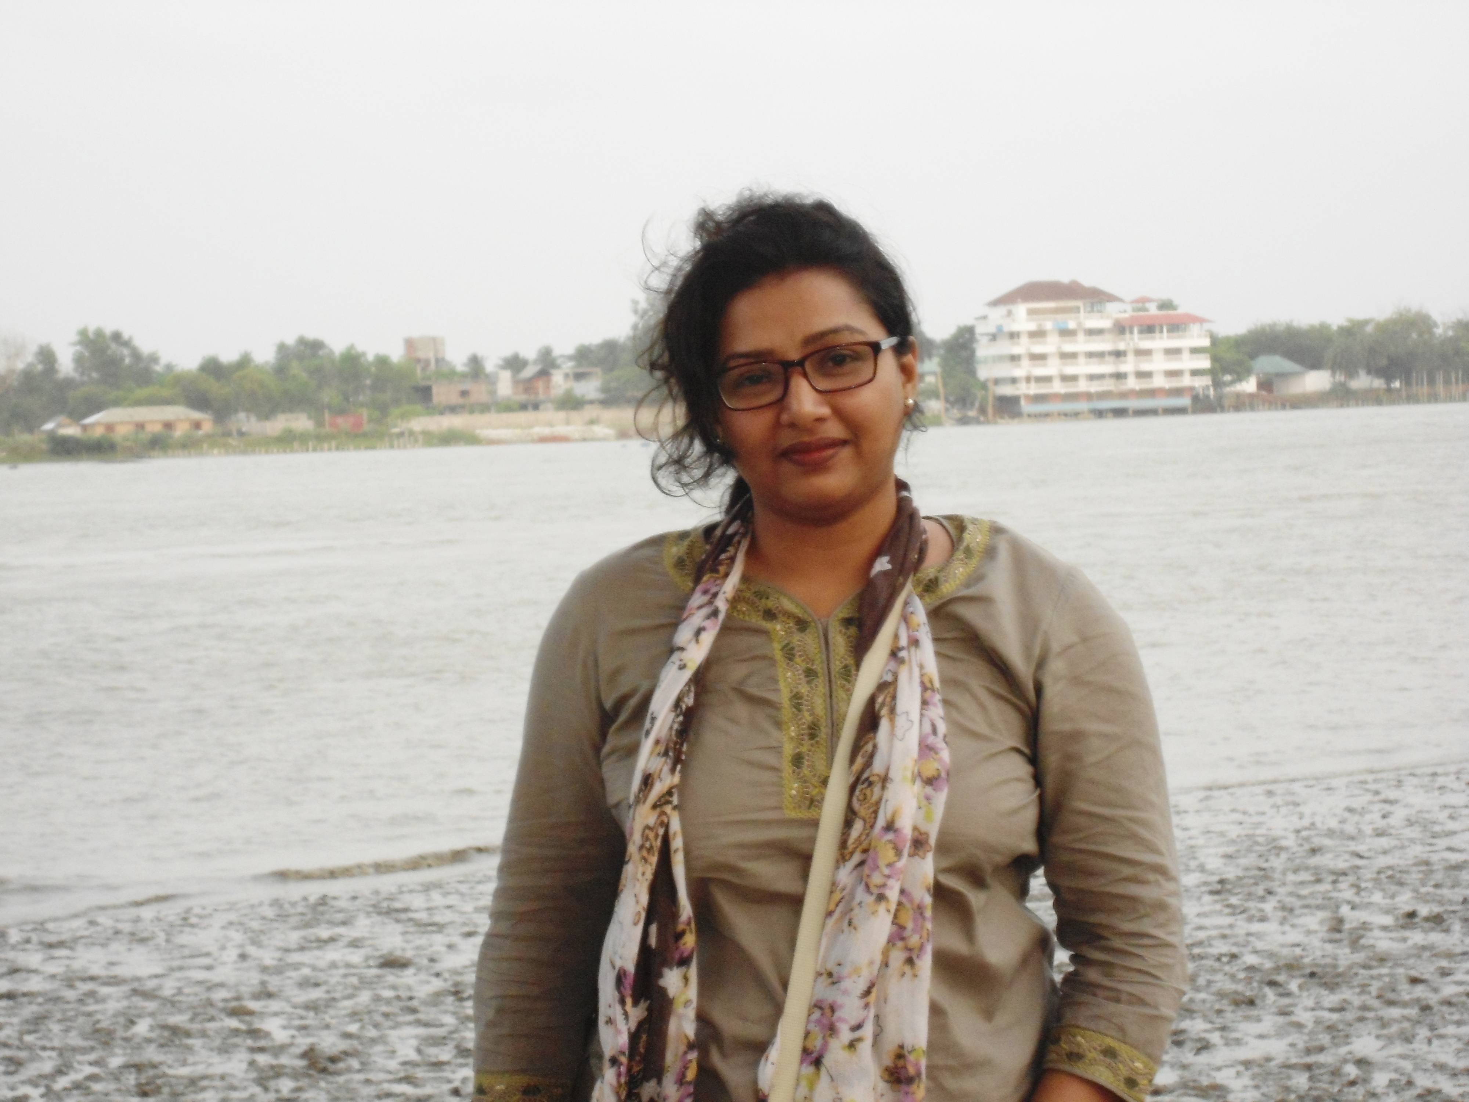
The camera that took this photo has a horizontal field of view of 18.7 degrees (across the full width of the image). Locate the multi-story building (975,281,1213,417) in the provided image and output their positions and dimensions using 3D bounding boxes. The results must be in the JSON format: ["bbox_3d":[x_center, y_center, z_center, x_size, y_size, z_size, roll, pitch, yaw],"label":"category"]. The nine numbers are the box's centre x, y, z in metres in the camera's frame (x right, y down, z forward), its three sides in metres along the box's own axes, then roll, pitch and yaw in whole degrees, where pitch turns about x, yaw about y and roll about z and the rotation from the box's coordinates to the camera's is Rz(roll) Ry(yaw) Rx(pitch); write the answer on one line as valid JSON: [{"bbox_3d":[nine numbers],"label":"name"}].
[{"bbox_3d":[50.276,-28.139,622.000,30.300,18.300,12.200,-3,2,-28],"label":"multi-story building"}]

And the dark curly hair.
[{"bbox_3d":[0.038,-0.156,3.380,0.200,0.222,0.215,-7,2,7],"label":"dark curly hair"}]

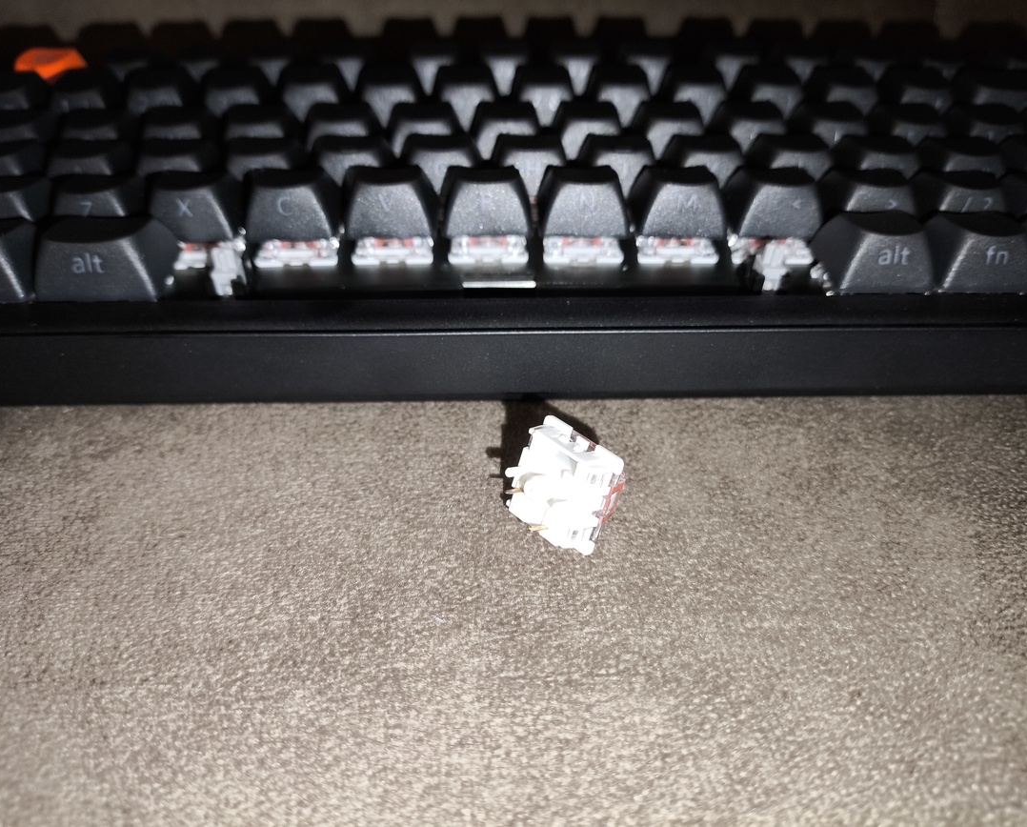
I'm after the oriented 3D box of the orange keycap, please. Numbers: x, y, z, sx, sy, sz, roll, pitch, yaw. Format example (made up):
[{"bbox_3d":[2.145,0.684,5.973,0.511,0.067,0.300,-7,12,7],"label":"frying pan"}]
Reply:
[{"bbox_3d":[-0.124,-0.093,0.219,0.018,0.011,0.018,-1,40,-1],"label":"orange keycap"}]

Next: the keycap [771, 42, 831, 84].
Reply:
[{"bbox_3d":[0.078,-0.096,0.222,0.018,0.011,0.018,-1,40,-1],"label":"keycap"}]

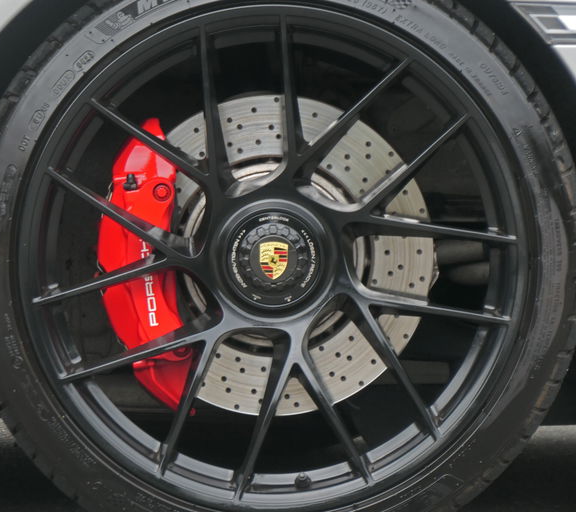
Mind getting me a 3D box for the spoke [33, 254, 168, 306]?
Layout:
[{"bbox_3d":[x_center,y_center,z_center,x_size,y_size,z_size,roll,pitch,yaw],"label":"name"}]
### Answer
[{"bbox_3d":[-0.200,0.027,7.750,0.150,0.018,0.045,-19,-1,0],"label":"spoke"}]

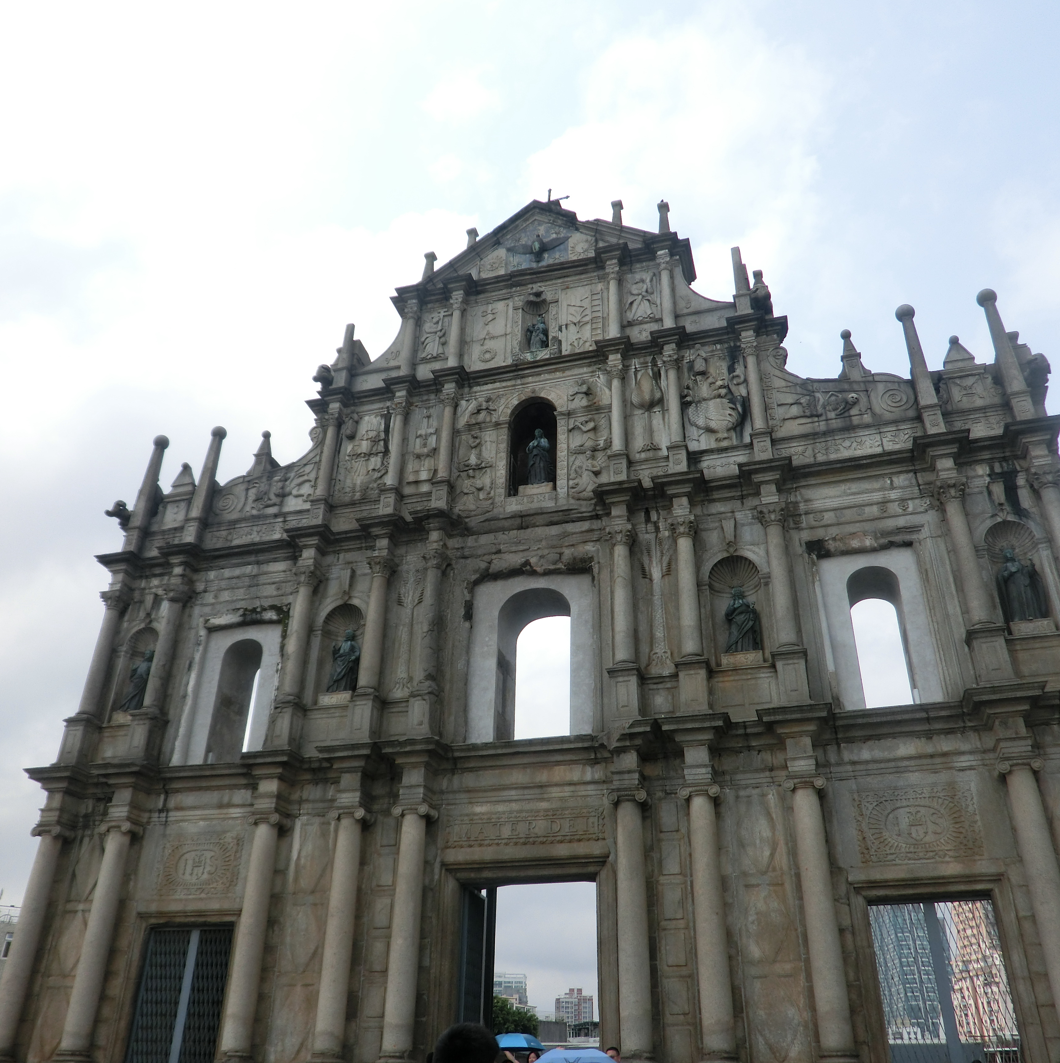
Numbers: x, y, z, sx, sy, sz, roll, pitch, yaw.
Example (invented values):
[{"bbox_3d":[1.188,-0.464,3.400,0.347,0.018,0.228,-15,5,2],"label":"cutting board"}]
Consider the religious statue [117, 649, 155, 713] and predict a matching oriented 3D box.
[{"bbox_3d":[-9.854,3.735,24.931,0.740,1.690,0.580,-8,-31,14],"label":"religious statue"}]

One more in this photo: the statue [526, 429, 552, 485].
[{"bbox_3d":[0.222,-2.003,25.545,0.660,1.750,0.550,-8,-31,14],"label":"statue"}]

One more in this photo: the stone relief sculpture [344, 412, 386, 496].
[{"bbox_3d":[-4.360,-2.003,26.005,1.102,2.554,0.227,-8,-30,14],"label":"stone relief sculpture"}]

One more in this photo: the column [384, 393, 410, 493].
[{"bbox_3d":[-3.459,-2.350,25.644,0.500,3.010,0.500,-8,-32,15],"label":"column"}]

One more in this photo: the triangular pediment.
[{"bbox_3d":[0.265,-8.225,28.096,6.592,2.699,0.927,-8,-30,14],"label":"triangular pediment"}]

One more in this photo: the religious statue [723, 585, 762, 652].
[{"bbox_3d":[4.654,1.963,21.661,0.741,1.653,0.513,-8,-31,14],"label":"religious statue"}]

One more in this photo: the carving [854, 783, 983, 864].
[{"bbox_3d":[7.242,5.441,18.354,2.109,1.334,0.125,-8,-31,14],"label":"carving"}]

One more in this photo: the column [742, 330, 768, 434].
[{"bbox_3d":[5.533,-3.651,24.214,0.445,2.964,0.445,-8,-31,14],"label":"column"}]

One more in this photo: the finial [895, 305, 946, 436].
[{"bbox_3d":[8.736,-3.663,22.002,0.433,3.698,0.433,-8,-30,14],"label":"finial"}]

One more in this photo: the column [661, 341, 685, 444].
[{"bbox_3d":[3.532,-3.421,23.873,0.460,3.126,0.460,-8,-32,15],"label":"column"}]

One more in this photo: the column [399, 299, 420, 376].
[{"bbox_3d":[-3.345,-5.424,27.447,0.371,2.534,0.371,0,-29,0],"label":"column"}]

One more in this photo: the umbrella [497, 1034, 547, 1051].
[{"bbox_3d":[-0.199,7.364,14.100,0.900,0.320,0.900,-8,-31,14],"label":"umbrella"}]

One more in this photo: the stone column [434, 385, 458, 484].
[{"bbox_3d":[-2.212,-2.592,26.222,0.445,2.964,0.445,0,-30,0],"label":"stone column"}]

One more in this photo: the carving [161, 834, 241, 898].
[{"bbox_3d":[-7.117,7.232,21.174,1.988,1.272,0.180,-8,-32,15],"label":"carving"}]

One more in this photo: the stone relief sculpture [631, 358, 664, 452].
[{"bbox_3d":[2.903,-3.145,24.107,0.761,2.781,0.400,-8,-32,15],"label":"stone relief sculpture"}]

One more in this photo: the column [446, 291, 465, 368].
[{"bbox_3d":[-2.064,-5.502,27.677,0.420,2.900,0.420,-8,-31,14],"label":"column"}]

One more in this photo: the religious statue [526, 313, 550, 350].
[{"bbox_3d":[0.246,-5.599,27.897,0.661,1.459,0.456,-8,-31,14],"label":"religious statue"}]

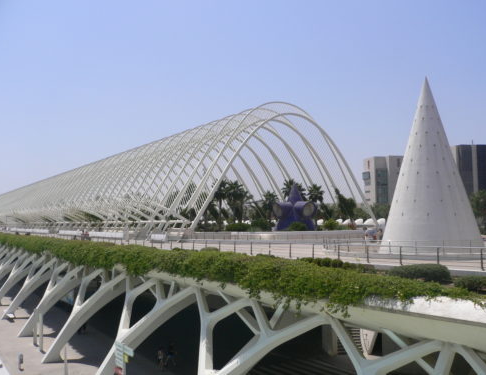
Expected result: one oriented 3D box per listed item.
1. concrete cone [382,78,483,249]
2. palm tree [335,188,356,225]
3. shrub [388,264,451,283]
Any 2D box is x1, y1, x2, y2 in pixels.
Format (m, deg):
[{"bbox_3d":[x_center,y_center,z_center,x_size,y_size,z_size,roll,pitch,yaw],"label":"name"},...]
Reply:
[{"bbox_3d":[14.699,-1.794,40.004,8.057,13.999,8.057,0,-4,0],"label":"concrete cone"},{"bbox_3d":[15.620,3.313,77.228,3.000,6.337,2.800,0,-4,0],"label":"palm tree"},{"bbox_3d":[7.709,3.774,22.203,1.300,0.701,3.058,3,-5,-33],"label":"shrub"}]

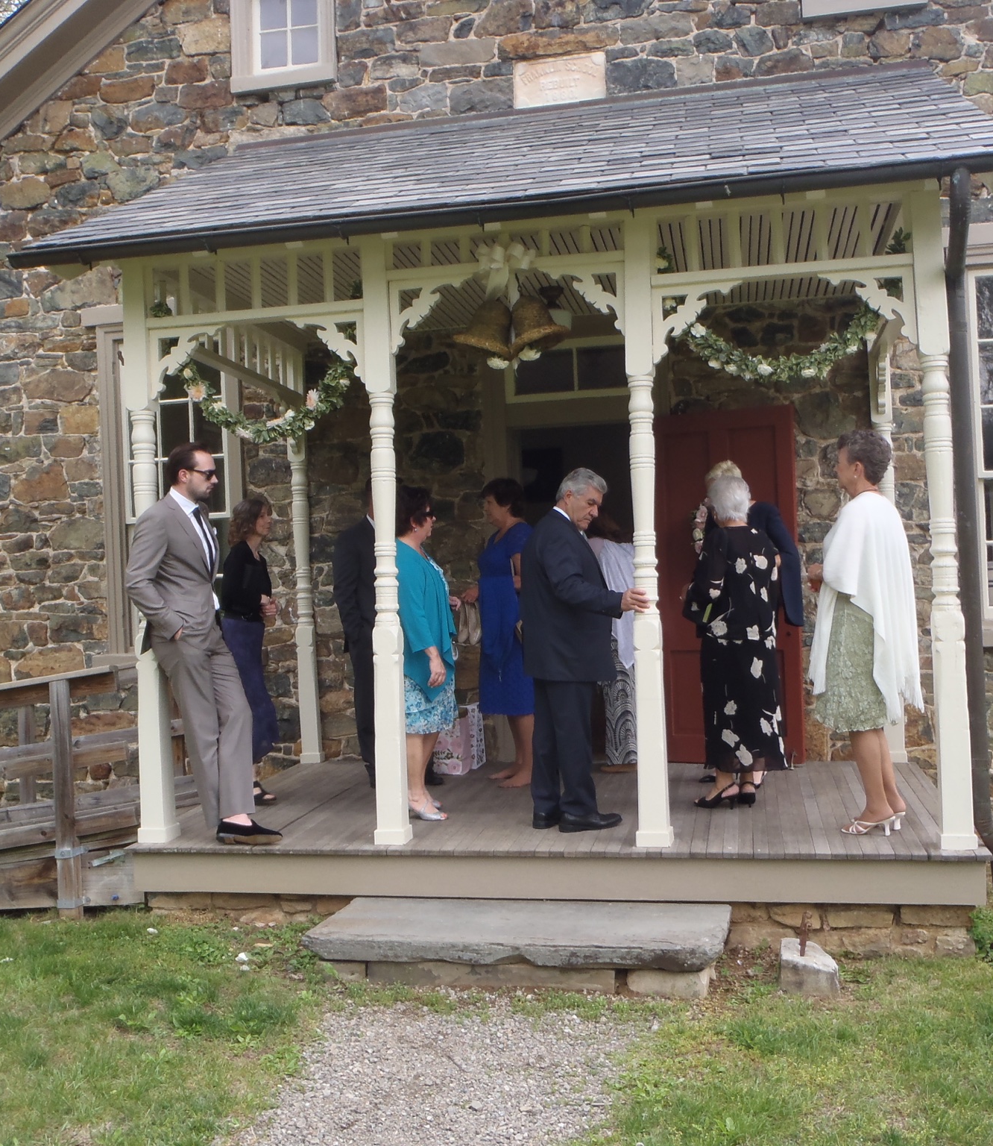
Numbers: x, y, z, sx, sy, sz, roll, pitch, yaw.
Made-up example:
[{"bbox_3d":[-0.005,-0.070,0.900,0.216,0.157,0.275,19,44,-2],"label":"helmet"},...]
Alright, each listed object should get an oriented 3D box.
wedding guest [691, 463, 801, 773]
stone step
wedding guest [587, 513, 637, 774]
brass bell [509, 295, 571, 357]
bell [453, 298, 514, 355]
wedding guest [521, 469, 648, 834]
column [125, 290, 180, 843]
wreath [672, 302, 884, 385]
[{"bbox_3d":[1.313,0.252,6.459,0.550,1.698,0.450,-3,-2,25],"label":"wedding guest"},{"bbox_3d":[0.094,1.456,5.009,1.660,0.090,0.680,-2,-1,12],"label":"stone step"},{"bbox_3d":[0.748,0.402,7.504,0.440,1.570,0.460,-3,-1,34],"label":"wedding guest"},{"bbox_3d":[0.161,-1.120,5.469,0.285,0.240,0.285,-20,-8,11],"label":"brass bell"},{"bbox_3d":[-0.053,-1.080,5.457,0.265,0.245,0.265,19,11,0],"label":"bell"},{"bbox_3d":[0.403,0.346,5.706,0.600,1.660,0.540,-2,-1,-2],"label":"wedding guest"},{"bbox_3d":[-1.629,-0.084,5.800,0.141,2.666,0.141,-2,-1,12],"label":"column"},{"bbox_3d":[1.200,-0.960,5.260,0.860,0.320,0.130,-2,-1,12],"label":"wreath"}]

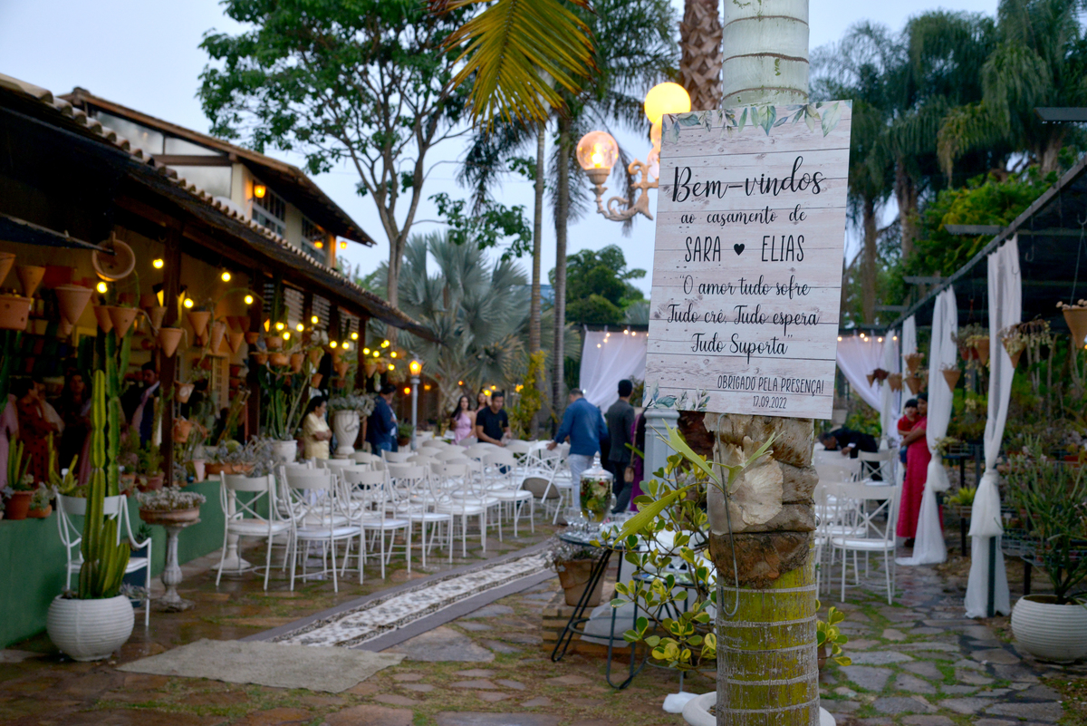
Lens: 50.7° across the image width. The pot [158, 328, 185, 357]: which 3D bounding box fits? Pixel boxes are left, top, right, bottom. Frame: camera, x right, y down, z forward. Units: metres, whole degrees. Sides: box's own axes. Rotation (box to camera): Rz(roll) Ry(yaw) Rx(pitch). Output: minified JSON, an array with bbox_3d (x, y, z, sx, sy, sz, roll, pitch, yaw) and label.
[{"bbox_3d":[-3.118,-0.174,9.600,0.215,0.260,0.215,1,-2,0],"label":"pot"}]

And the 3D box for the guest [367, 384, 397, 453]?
[{"bbox_3d":[-2.191,1.141,15.362,0.360,1.700,0.500,2,-3,-12],"label":"guest"}]

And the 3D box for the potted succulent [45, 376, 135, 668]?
[{"bbox_3d":[-2.600,0.840,6.633,0.510,1.700,0.510,1,-2,0],"label":"potted succulent"}]

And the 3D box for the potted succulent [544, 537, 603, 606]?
[{"bbox_3d":[0.206,1.256,6.950,0.370,0.420,0.370,1,-3,0],"label":"potted succulent"}]

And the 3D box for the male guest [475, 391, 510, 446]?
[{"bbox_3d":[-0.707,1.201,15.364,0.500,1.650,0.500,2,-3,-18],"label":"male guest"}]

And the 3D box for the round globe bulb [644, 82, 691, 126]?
[{"bbox_3d":[0.769,-1.589,7.100,0.290,0.290,0.290,1,-2,0],"label":"round globe bulb"}]

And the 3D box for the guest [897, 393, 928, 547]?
[{"bbox_3d":[3.938,1.121,12.121,0.460,1.600,0.480,1,-2,-24],"label":"guest"}]

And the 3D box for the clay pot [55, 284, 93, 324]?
[{"bbox_3d":[-2.905,-0.361,7.100,0.240,0.260,0.240,1,-2,0],"label":"clay pot"}]

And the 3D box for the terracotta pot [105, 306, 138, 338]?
[{"bbox_3d":[-2.939,-0.284,8.000,0.220,0.220,0.220,1,-2,0],"label":"terracotta pot"}]

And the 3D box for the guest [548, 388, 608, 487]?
[{"bbox_3d":[0.398,1.144,13.763,0.580,1.680,0.520,3,-3,-25],"label":"guest"}]

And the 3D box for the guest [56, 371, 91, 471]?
[{"bbox_3d":[-4.790,0.897,11.664,0.460,1.630,0.320,2,-3,-21],"label":"guest"}]

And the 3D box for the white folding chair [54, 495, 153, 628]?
[{"bbox_3d":[-2.648,1.212,6.953,0.450,0.880,0.510,1,-2,-2],"label":"white folding chair"}]

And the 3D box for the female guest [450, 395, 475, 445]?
[{"bbox_3d":[-1.317,1.298,18.578,0.440,1.540,0.320,2,-2,-9],"label":"female guest"}]

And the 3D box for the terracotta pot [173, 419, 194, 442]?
[{"bbox_3d":[-3.074,0.580,9.800,0.190,0.200,0.190,2,-3,-6],"label":"terracotta pot"}]

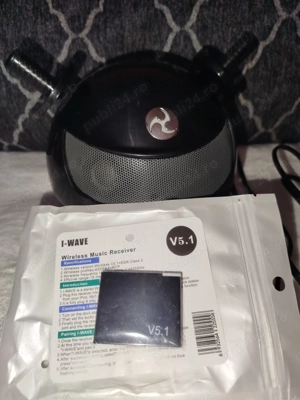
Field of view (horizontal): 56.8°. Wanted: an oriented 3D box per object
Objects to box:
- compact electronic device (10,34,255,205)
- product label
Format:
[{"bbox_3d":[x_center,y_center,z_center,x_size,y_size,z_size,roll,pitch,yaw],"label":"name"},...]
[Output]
[{"bbox_3d":[-0.014,-0.050,0.232,0.205,0.160,0.128,-3,24,-4],"label":"compact electronic device"},{"bbox_3d":[-0.009,0.050,0.151,0.088,0.006,0.077,-6,66,0],"label":"product label"}]

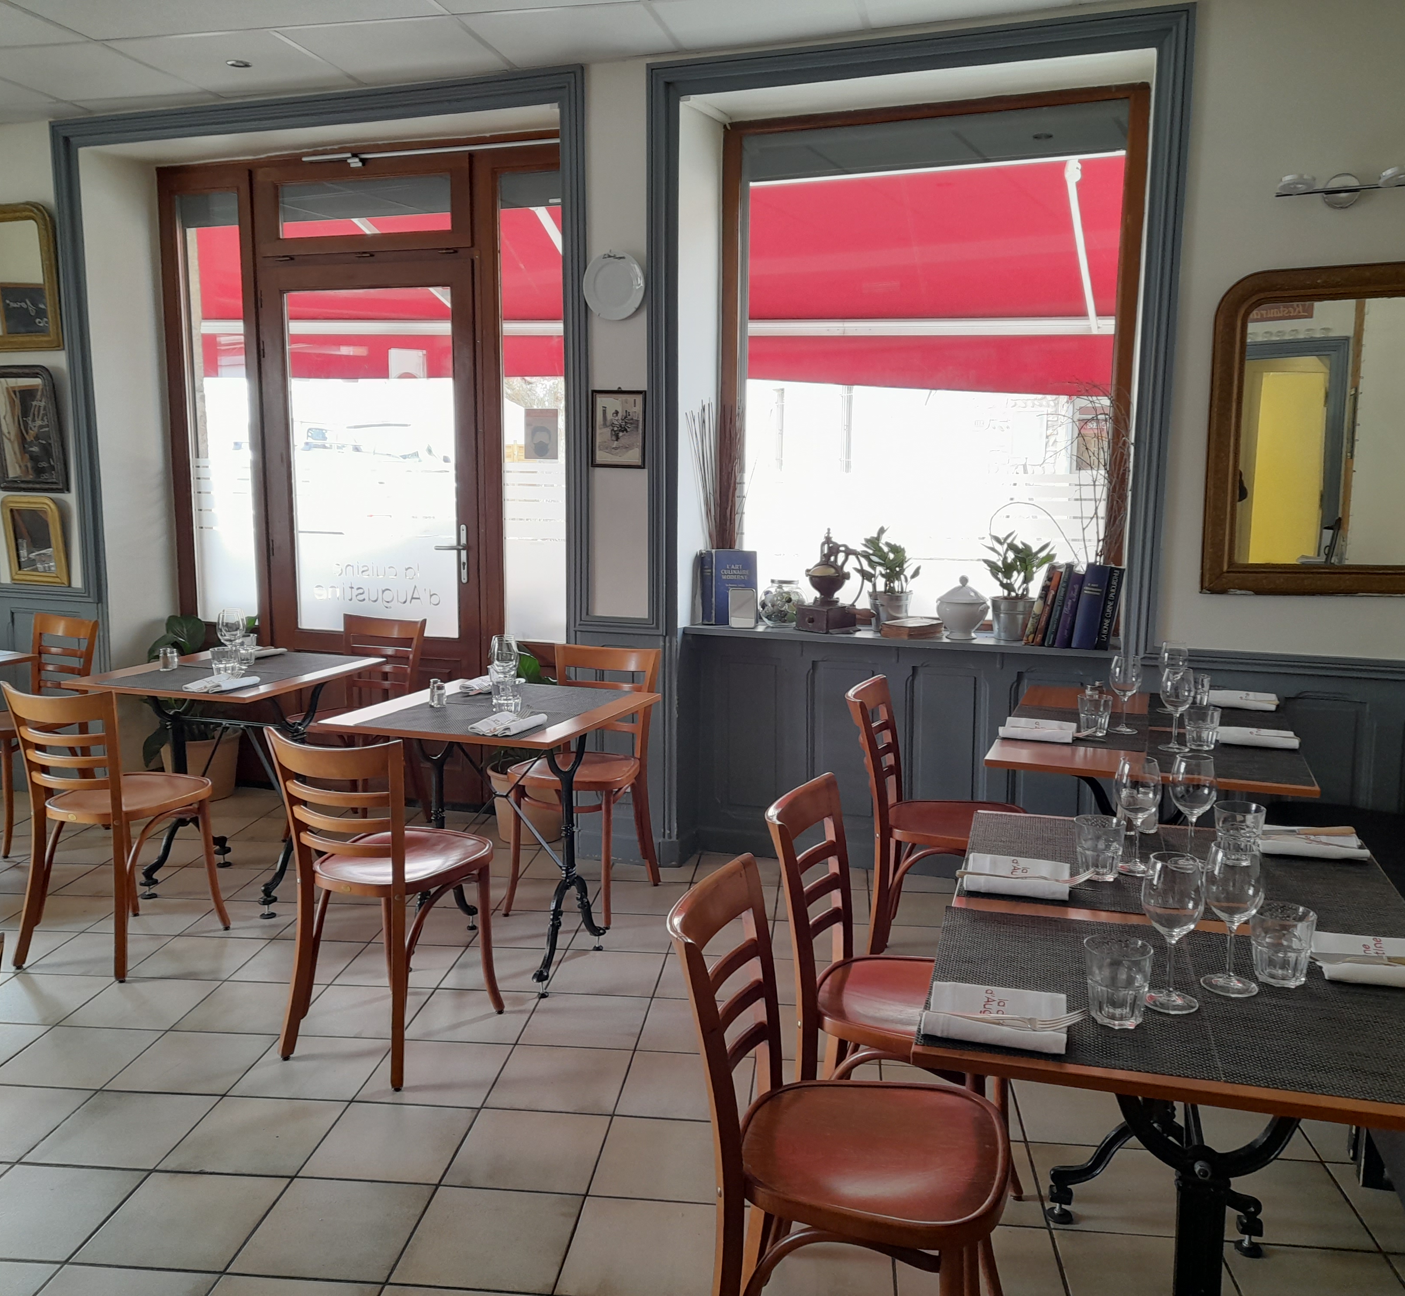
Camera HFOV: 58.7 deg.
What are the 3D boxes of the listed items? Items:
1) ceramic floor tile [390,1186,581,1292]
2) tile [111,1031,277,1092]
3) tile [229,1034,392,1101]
[{"bbox_3d":[-0.398,1.128,2.374,0.300,0.010,0.300,1,9,6],"label":"ceramic floor tile"},{"bbox_3d":[-1.245,1.020,3.067,0.300,0.010,0.300,1,9,6],"label":"tile"},{"bbox_3d":[-0.950,1.030,3.057,0.302,0.010,0.302,1,9,6],"label":"tile"}]

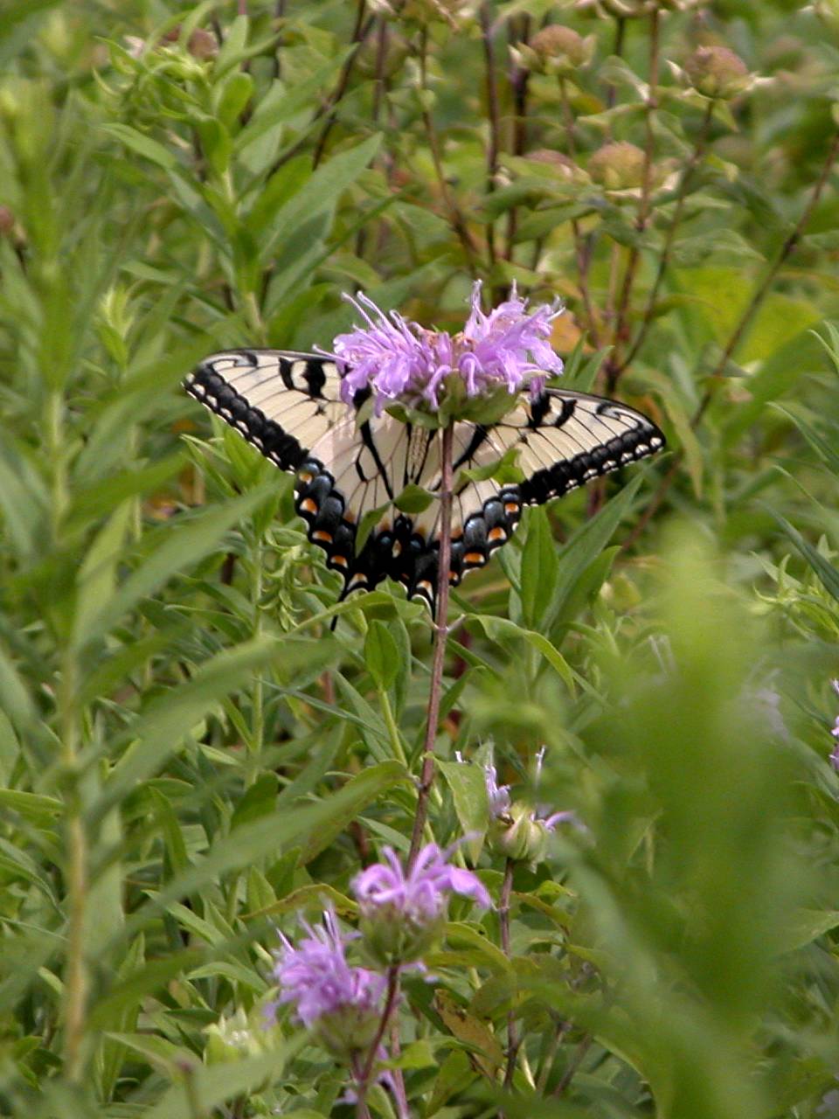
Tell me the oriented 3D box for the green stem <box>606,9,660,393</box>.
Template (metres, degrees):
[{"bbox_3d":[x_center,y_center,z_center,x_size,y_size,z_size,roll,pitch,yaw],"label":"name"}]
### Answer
[{"bbox_3d":[0.052,-0.087,2.200,0.004,0.096,0.004,7,9,0],"label":"green stem"}]

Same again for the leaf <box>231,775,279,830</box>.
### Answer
[{"bbox_3d":[-0.036,0.053,1.980,0.009,0.018,0.006,39,6,16],"label":"leaf"}]

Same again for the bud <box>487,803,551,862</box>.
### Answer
[{"bbox_3d":[0.024,0.066,2.200,0.015,0.014,0.015,0,12,0],"label":"bud"}]

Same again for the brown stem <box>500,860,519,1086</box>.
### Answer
[{"bbox_3d":[0.022,0.100,2.200,0.004,0.057,0.004,0,12,0],"label":"brown stem"}]

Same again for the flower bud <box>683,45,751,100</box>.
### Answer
[{"bbox_3d":[0.086,-0.140,2.600,0.019,0.015,0.019,9,12,0],"label":"flower bud"}]

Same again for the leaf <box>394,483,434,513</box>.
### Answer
[{"bbox_3d":[-0.001,-0.014,2.140,0.009,0.007,0.009,7,14,32],"label":"leaf"}]

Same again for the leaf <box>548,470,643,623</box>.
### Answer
[{"bbox_3d":[0.038,-0.003,1.920,0.009,0.039,0.006,35,6,20],"label":"leaf"}]

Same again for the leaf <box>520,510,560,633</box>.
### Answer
[{"bbox_3d":[0.025,0.002,1.900,0.008,0.026,0.004,0,9,0],"label":"leaf"}]

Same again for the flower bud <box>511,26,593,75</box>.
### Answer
[{"bbox_3d":[0.033,-0.126,2.240,0.020,0.013,0.018,2,10,0],"label":"flower bud"}]

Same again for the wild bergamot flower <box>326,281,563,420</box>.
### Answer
[{"bbox_3d":[0.005,-0.043,1.850,0.049,0.028,0.043,2,6,0],"label":"wild bergamot flower"}]

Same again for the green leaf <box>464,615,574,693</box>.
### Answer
[{"bbox_3d":[0.024,0.022,2.150,0.032,0.009,0.011,37,15,8],"label":"green leaf"}]

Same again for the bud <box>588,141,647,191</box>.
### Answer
[{"bbox_3d":[0.048,-0.097,2.220,0.014,0.013,0.014,2,10,0],"label":"bud"}]

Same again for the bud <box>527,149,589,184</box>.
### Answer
[{"bbox_3d":[0.040,-0.112,2.600,0.018,0.012,0.018,0,12,0],"label":"bud"}]

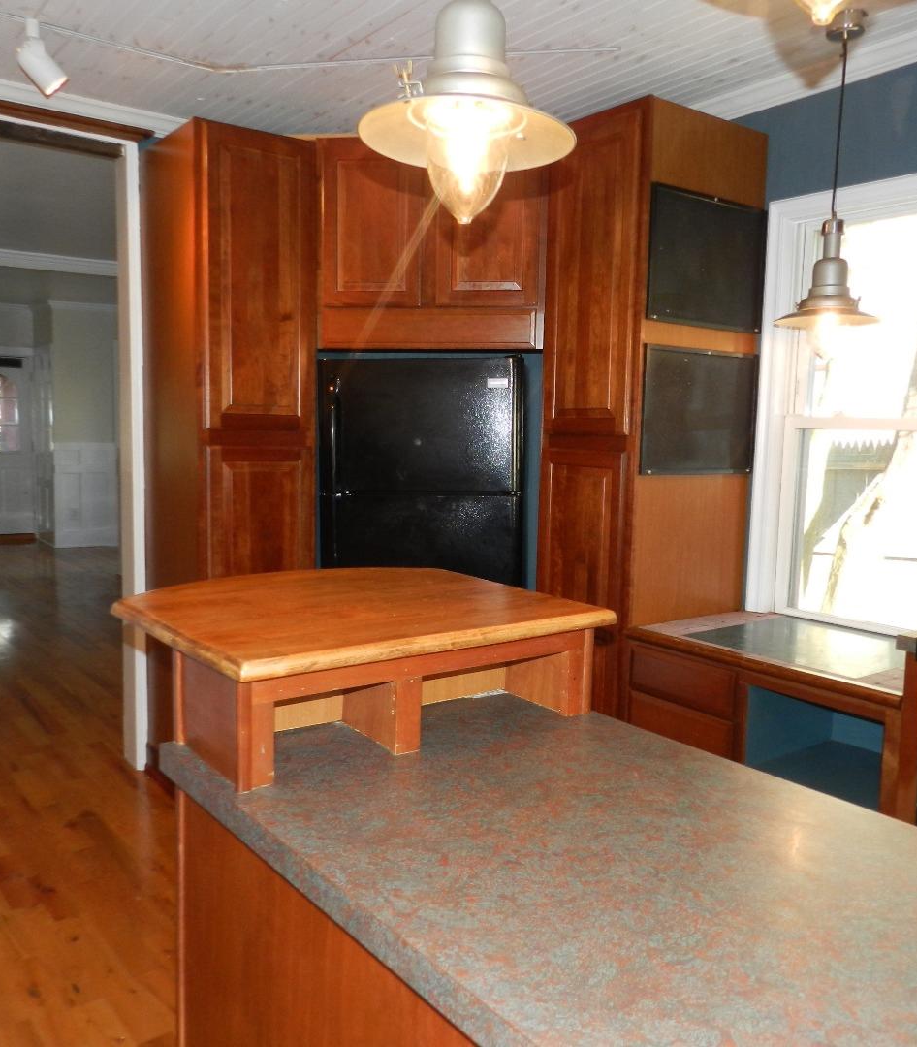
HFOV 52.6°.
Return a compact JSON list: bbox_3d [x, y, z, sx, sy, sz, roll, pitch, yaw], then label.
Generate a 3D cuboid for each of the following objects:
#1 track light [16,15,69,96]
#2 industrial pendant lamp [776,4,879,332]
[{"bbox_3d":[-1.215,-1.373,2.732,0.137,0.200,0.077,-3,7,-36],"label":"track light"},{"bbox_3d":[1.057,-0.963,2.595,0.294,0.890,0.294,-3,7,-36],"label":"industrial pendant lamp"}]

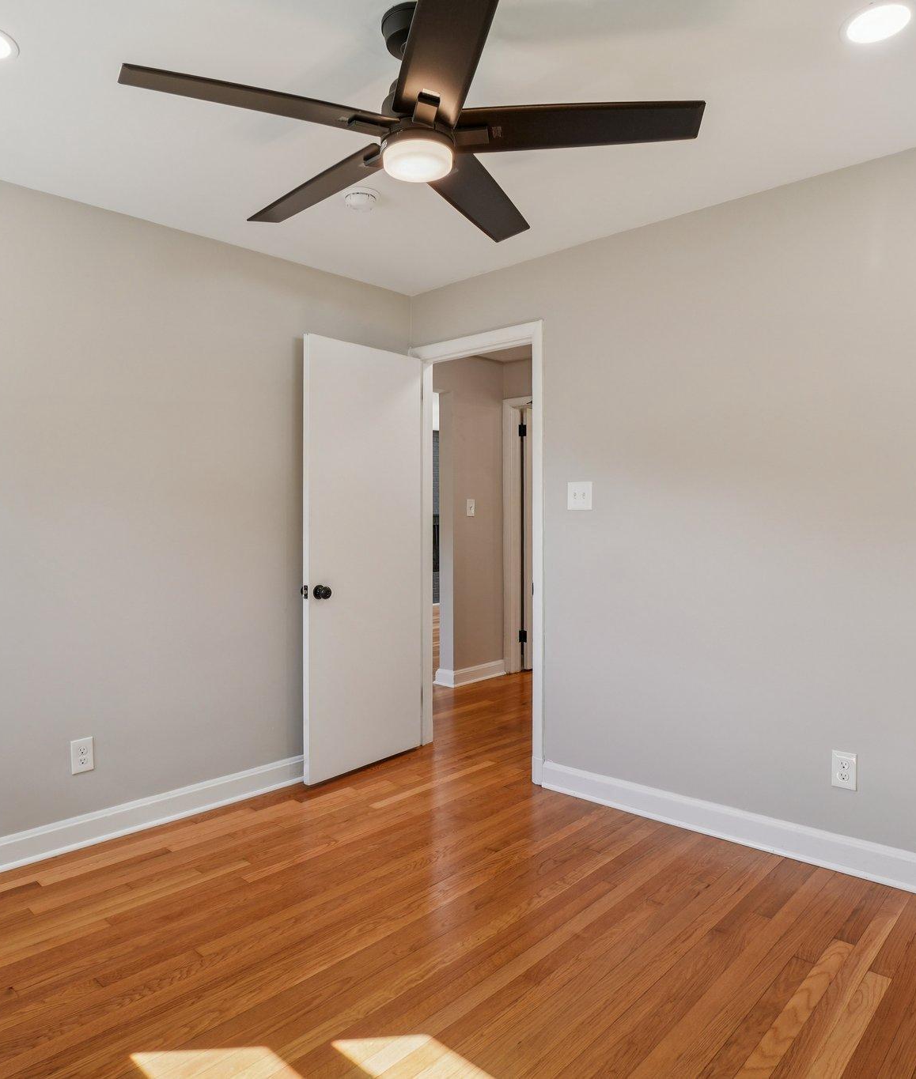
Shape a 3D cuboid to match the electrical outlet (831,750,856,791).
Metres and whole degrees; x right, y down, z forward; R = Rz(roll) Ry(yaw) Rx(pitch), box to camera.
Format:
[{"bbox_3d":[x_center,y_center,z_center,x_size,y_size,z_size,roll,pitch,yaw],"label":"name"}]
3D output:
[{"bbox_3d":[1.337,0.804,2.340,0.077,0.124,0.010,1,1,40],"label":"electrical outlet"}]

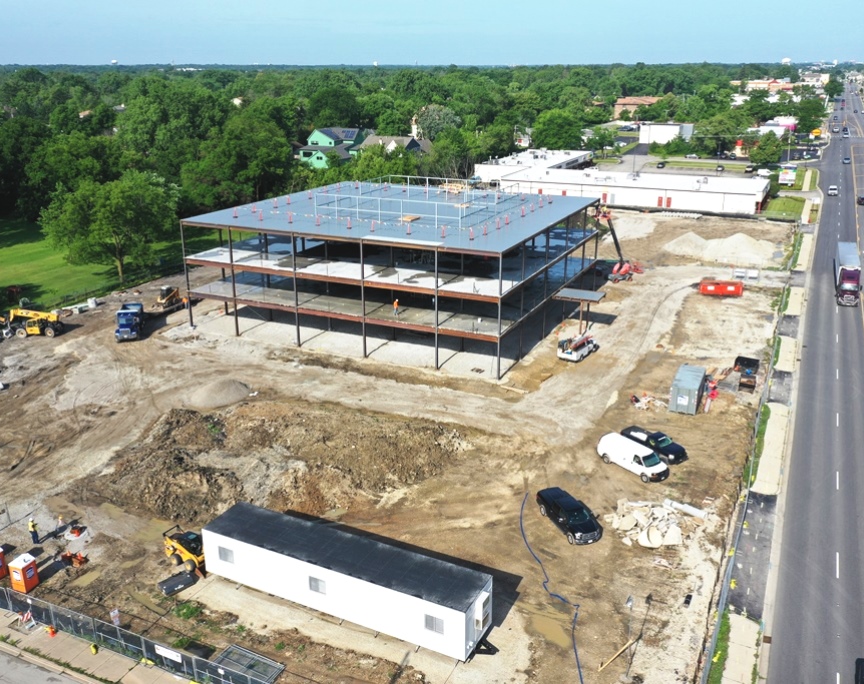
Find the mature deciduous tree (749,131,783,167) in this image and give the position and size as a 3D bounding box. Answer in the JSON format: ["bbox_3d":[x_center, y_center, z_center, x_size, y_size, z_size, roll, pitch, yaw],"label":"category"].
[{"bbox_3d":[101.879,-59.124,243.190,10.400,10.800,10.200,0,19,0],"label":"mature deciduous tree"}]

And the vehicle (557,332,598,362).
[{"bbox_3d":[16.516,0.401,89.281,2.150,2.000,5.600,12,23,32],"label":"vehicle"}]

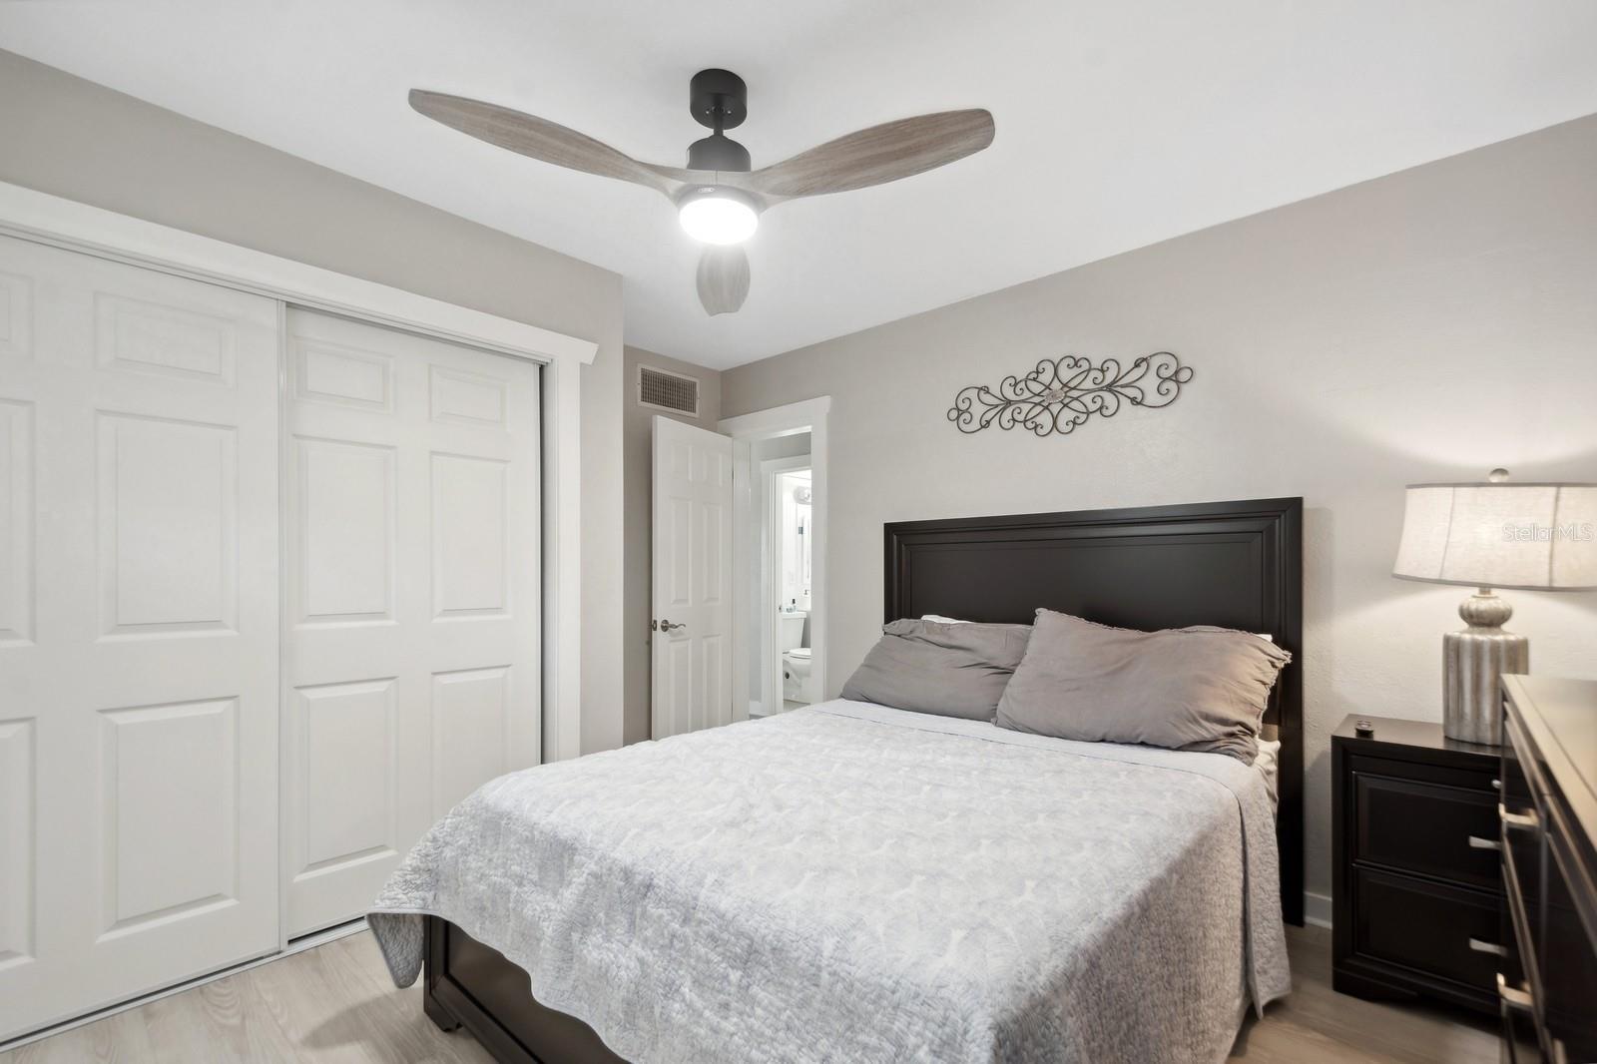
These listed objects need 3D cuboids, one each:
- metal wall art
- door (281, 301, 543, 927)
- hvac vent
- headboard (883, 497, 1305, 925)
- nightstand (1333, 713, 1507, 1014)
[{"bbox_3d":[1.083,-0.571,2.801,1.015,0.325,0.030,-3,-3,41],"label":"metal wall art"},{"bbox_3d":[-1.364,0.285,2.354,0.037,1.980,0.915,-3,-3,41],"label":"door"},{"bbox_3d":[-0.741,-0.817,3.878,0.025,0.240,0.450,-3,-3,41],"label":"hvac vent"},{"bbox_3d":[1.077,0.628,2.760,1.660,1.410,0.075,-3,-3,41],"label":"headboard"},{"bbox_3d":[1.852,0.915,1.792,0.625,0.700,0.380,-3,-3,41],"label":"nightstand"}]

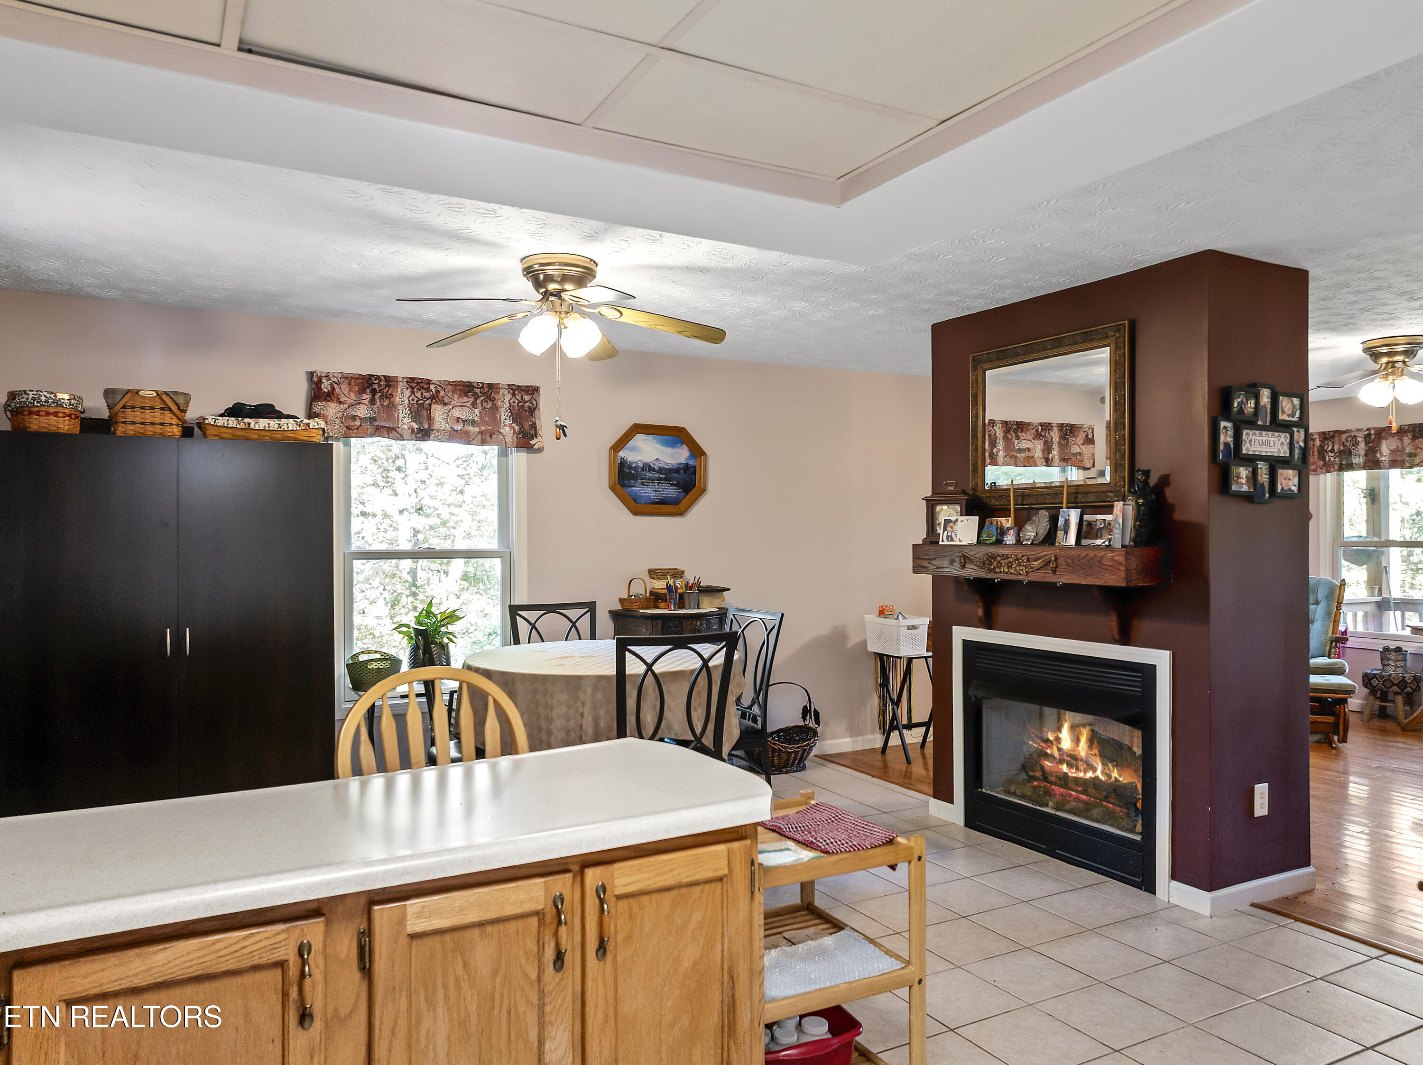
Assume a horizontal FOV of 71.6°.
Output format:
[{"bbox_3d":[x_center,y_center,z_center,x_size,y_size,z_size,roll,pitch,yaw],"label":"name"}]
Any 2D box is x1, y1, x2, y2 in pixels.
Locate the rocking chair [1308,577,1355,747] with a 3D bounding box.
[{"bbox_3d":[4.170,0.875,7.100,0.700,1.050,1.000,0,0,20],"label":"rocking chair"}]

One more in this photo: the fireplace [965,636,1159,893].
[{"bbox_3d":[1.619,0.960,4.362,0.360,0.890,1.060,0,0,-29],"label":"fireplace"}]

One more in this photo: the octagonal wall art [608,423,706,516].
[{"bbox_3d":[-0.304,-0.354,5.661,0.618,0.518,0.032,0,0,-28],"label":"octagonal wall art"}]

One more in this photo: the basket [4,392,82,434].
[{"bbox_3d":[-2.724,-0.479,4.031,0.260,0.180,0.220,0,0,-28],"label":"basket"}]

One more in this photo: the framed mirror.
[{"bbox_3d":[1.443,-0.471,4.269,0.035,0.718,0.870,0,0,-28],"label":"framed mirror"}]

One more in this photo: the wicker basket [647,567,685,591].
[{"bbox_3d":[-0.255,0.257,5.518,0.200,0.117,0.140,0,0,-28],"label":"wicker basket"}]

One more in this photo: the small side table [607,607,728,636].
[{"bbox_3d":[-0.157,0.922,5.523,0.780,0.960,0.380,0,0,-29],"label":"small side table"}]

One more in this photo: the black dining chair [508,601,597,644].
[{"bbox_3d":[-0.678,0.884,4.728,0.460,1.060,0.530,0,0,-28],"label":"black dining chair"}]

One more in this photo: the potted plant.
[{"bbox_3d":[-1.336,0.508,4.656,0.320,0.380,0.310,0,0,-29],"label":"potted plant"}]

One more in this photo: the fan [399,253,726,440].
[{"bbox_3d":[-0.580,-0.695,3.785,1.320,0.665,1.300,0,0,-29],"label":"fan"}]

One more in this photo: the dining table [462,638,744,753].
[{"bbox_3d":[-0.432,0.957,4.029,1.140,0.914,1.140,0,0,-28],"label":"dining table"}]

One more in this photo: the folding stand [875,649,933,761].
[{"bbox_3d":[1.291,1.074,6.168,0.470,0.655,0.330,0,0,-28],"label":"folding stand"}]

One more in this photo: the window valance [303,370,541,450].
[{"bbox_3d":[-1.413,-0.611,5.005,1.170,0.345,0.090,0,0,-29],"label":"window valance"}]

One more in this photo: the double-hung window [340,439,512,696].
[{"bbox_3d":[-1.454,0.115,5.071,0.880,1.430,0.100,0,0,-29],"label":"double-hung window"}]

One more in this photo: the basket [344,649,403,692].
[{"bbox_3d":[-1.553,0.629,4.569,0.240,0.190,0.200,0,0,-28],"label":"basket"}]

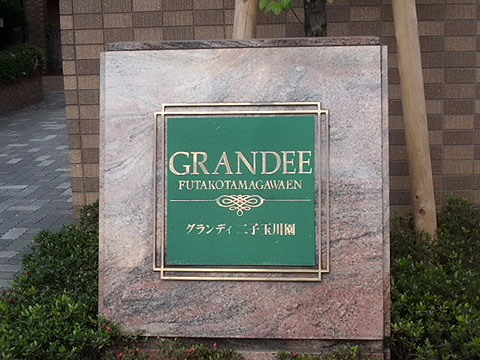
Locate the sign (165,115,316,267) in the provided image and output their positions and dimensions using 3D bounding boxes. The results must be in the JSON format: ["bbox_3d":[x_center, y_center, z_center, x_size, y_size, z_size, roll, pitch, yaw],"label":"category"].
[{"bbox_3d":[0.002,0.037,2.666,0.500,0.500,0.020,0,-4,6],"label":"sign"}]

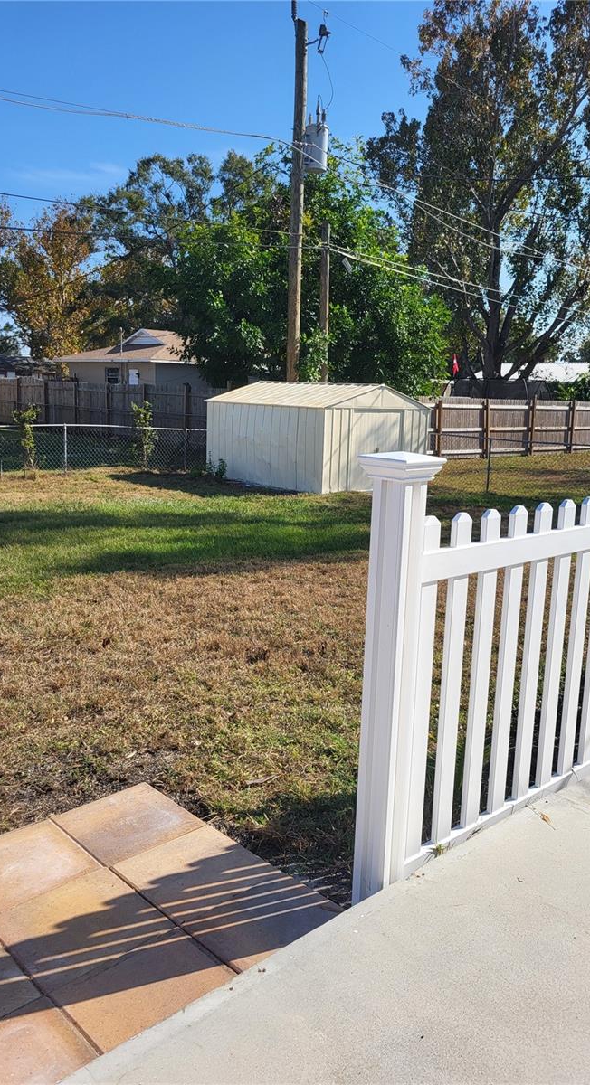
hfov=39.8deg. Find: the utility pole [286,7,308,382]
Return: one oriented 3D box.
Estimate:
[{"bbox_3d":[0.018,-7.317,20.339,0.340,10.940,0.340,1,10,0],"label":"utility pole"}]

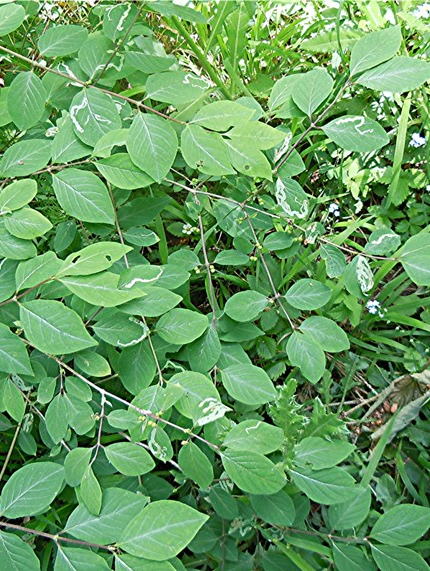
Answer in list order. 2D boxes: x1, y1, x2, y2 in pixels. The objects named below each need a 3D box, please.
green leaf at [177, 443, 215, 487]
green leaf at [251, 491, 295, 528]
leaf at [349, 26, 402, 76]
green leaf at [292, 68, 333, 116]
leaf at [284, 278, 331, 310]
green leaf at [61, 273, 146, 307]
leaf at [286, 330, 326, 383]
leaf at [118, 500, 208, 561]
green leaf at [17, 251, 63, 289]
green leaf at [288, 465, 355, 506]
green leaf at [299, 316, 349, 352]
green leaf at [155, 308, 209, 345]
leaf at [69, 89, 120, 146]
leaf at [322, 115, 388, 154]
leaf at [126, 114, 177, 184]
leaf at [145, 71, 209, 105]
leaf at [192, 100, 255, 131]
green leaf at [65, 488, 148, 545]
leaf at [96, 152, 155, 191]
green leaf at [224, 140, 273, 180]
[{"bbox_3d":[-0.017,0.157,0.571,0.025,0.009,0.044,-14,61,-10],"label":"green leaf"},{"bbox_3d":[0.053,0.197,0.590,0.032,0.010,0.044,-39,71,-16],"label":"green leaf"},{"bbox_3d":[0.163,-0.238,0.670,0.039,0.010,0.080,44,80,10],"label":"leaf"},{"bbox_3d":[0.099,-0.195,0.672,0.042,0.011,0.061,11,68,5],"label":"green leaf"},{"bbox_3d":[0.093,0.009,0.660,0.048,0.010,0.035,-6,65,-3],"label":"leaf"},{"bbox_3d":[-0.104,0.004,0.610,0.085,0.012,0.033,9,50,8],"label":"green leaf"},{"bbox_3d":[0.090,0.072,0.662,0.036,0.011,0.057,-13,65,-13],"label":"leaf"},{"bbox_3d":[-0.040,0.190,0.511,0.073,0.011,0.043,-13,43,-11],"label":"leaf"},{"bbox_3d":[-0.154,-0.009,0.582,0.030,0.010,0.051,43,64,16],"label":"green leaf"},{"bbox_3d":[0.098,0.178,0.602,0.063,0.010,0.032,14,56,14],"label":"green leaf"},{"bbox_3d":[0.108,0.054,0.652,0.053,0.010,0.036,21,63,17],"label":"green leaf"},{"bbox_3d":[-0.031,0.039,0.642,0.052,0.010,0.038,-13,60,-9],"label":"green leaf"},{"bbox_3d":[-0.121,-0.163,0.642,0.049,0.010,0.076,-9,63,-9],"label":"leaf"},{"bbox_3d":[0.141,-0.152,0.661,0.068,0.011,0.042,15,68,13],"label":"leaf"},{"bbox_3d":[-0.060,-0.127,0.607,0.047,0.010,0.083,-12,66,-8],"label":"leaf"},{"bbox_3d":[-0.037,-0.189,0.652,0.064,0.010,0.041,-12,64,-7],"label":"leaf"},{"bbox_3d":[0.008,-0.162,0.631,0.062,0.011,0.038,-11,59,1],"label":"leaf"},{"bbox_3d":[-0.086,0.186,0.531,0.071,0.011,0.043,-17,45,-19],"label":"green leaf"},{"bbox_3d":[-0.091,-0.115,0.672,0.070,0.011,0.043,20,57,14],"label":"leaf"},{"bbox_3d":[0.033,-0.125,0.662,0.067,0.011,0.043,42,58,10],"label":"green leaf"}]

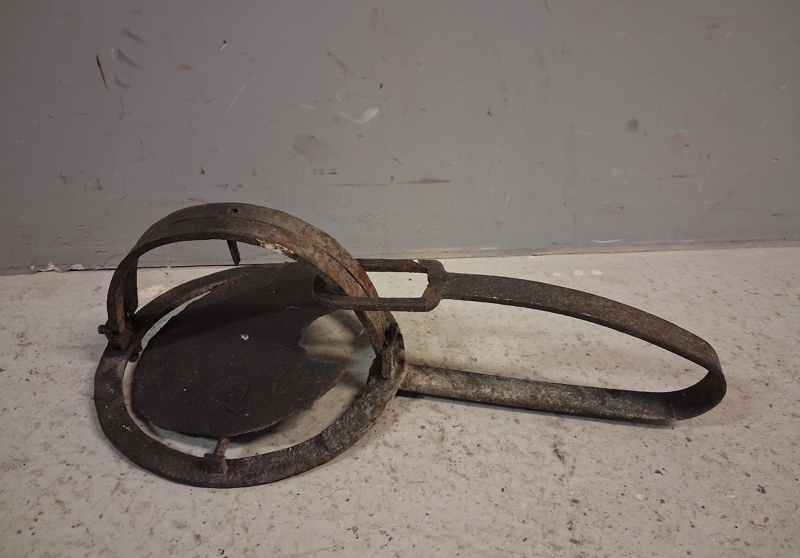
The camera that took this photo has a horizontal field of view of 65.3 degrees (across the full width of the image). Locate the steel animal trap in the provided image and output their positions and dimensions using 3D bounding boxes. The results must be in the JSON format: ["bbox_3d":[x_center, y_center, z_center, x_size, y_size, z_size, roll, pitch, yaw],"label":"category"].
[{"bbox_3d":[0.004,0.028,0.475,0.507,0.137,0.254,7,38,4],"label":"steel animal trap"}]

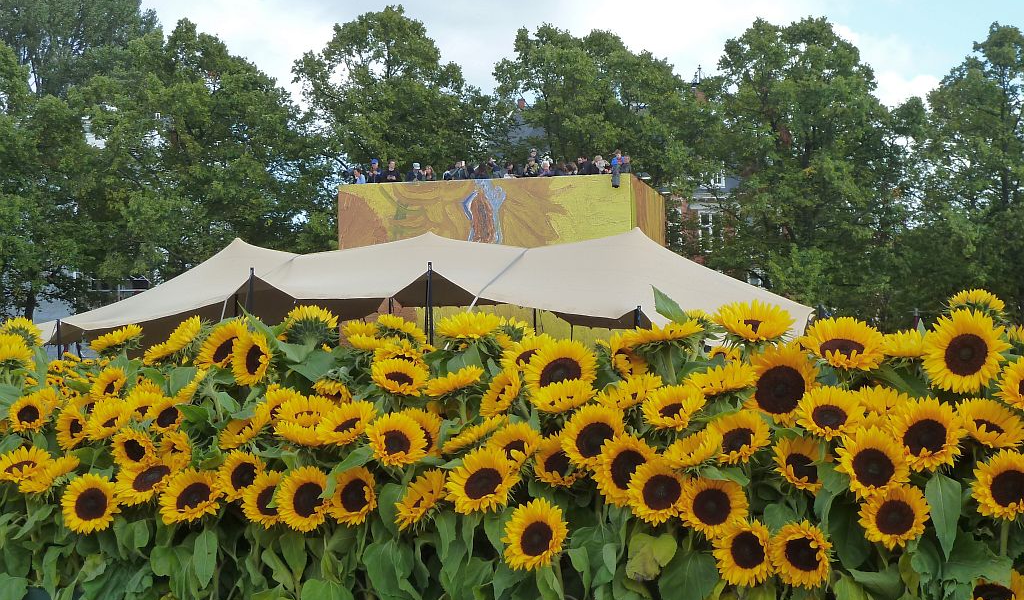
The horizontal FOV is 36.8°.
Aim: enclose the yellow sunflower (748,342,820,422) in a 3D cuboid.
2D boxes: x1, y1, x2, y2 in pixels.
[{"bbox_3d":[0.609,0.187,3.450,0.170,0.172,0.060,0,-3,0],"label":"yellow sunflower"}]

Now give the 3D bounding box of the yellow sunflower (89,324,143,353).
[{"bbox_3d":[-1.018,0.099,3.950,0.142,0.060,0.142,-26,10,-27],"label":"yellow sunflower"}]

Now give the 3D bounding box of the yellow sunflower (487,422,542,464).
[{"bbox_3d":[0.006,0.343,3.650,0.135,0.135,0.060,-1,-38,15],"label":"yellow sunflower"}]

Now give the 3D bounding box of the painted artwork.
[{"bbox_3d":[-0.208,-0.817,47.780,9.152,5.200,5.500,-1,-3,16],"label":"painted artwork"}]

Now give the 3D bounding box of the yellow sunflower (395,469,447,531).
[{"bbox_3d":[-0.188,0.415,3.200,0.055,0.130,0.130,32,-22,-37],"label":"yellow sunflower"}]

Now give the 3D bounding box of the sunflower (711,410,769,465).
[{"bbox_3d":[0.542,0.326,3.650,0.150,0.150,0.060,0,-30,13],"label":"sunflower"}]

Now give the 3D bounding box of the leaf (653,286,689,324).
[{"bbox_3d":[0.321,0.013,3.100,0.050,0.115,0.030,-41,0,12],"label":"leaf"}]

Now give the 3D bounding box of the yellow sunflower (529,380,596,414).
[{"bbox_3d":[0.121,0.228,3.600,0.158,0.060,0.155,0,25,13],"label":"yellow sunflower"}]

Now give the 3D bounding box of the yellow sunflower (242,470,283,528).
[{"bbox_3d":[-0.608,0.490,3.780,0.125,0.143,0.055,0,-7,9],"label":"yellow sunflower"}]

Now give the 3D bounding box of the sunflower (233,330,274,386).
[{"bbox_3d":[-0.709,0.160,4.200,0.155,0.155,0.055,-2,-11,39],"label":"sunflower"}]

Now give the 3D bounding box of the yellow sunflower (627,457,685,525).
[{"bbox_3d":[0.315,0.419,3.380,0.135,0.148,0.055,-1,-11,17],"label":"yellow sunflower"}]

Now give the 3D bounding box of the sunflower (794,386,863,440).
[{"bbox_3d":[0.631,0.227,3.050,0.138,0.138,0.060,0,-41,6],"label":"sunflower"}]

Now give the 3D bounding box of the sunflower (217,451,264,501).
[{"bbox_3d":[-0.633,0.413,3.600,0.122,0.122,0.050,-1,-12,21],"label":"sunflower"}]

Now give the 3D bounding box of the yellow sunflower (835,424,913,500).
[{"bbox_3d":[0.673,0.303,2.870,0.141,0.141,0.060,0,-22,6],"label":"yellow sunflower"}]

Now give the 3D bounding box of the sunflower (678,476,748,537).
[{"bbox_3d":[0.436,0.447,3.330,0.150,0.142,0.055,0,-8,-1],"label":"sunflower"}]

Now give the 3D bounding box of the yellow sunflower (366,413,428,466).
[{"bbox_3d":[-0.253,0.308,3.400,0.132,0.120,0.050,0,-30,4],"label":"yellow sunflower"}]

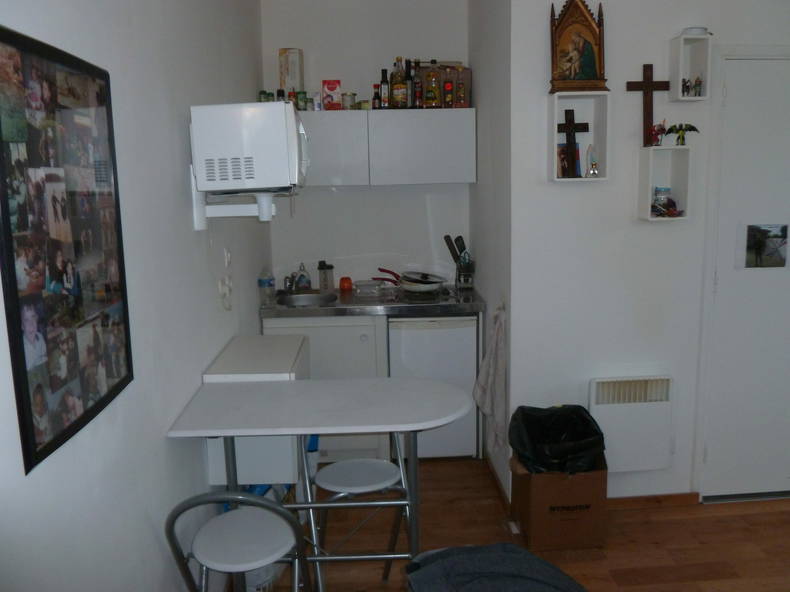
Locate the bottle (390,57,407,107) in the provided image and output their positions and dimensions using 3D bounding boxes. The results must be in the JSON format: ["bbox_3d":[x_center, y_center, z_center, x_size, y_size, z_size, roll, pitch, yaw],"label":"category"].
[{"bbox_3d":[0.025,-1.197,3.625,0.094,0.310,0.088,-1,9,-2],"label":"bottle"}]

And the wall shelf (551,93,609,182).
[{"bbox_3d":[0.764,-0.660,2.684,0.223,0.353,0.108,-2,9,-5],"label":"wall shelf"}]

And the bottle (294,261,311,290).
[{"bbox_3d":[-0.555,-0.110,3.854,0.090,0.173,0.062,-2,9,-3],"label":"bottle"}]

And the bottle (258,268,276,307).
[{"bbox_3d":[-0.700,-0.045,3.493,0.090,0.223,0.090,-2,9,-3],"label":"bottle"}]

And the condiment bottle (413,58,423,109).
[{"bbox_3d":[0.130,-1.191,3.613,0.064,0.283,0.064,-2,9,-3],"label":"condiment bottle"}]

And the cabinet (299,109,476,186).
[{"bbox_3d":[-0.156,-0.843,3.678,1.195,0.404,0.330,-2,9,-4],"label":"cabinet"}]

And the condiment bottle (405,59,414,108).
[{"bbox_3d":[0.080,-1.180,3.588,0.058,0.285,0.058,-2,9,-4],"label":"condiment bottle"}]

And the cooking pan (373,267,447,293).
[{"bbox_3d":[0.087,-0.099,3.776,0.440,0.140,0.260,-2,9,-4],"label":"cooking pan"}]

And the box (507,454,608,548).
[{"bbox_3d":[0.709,0.866,2.791,0.320,0.355,0.275,-2,9,-4],"label":"box"}]

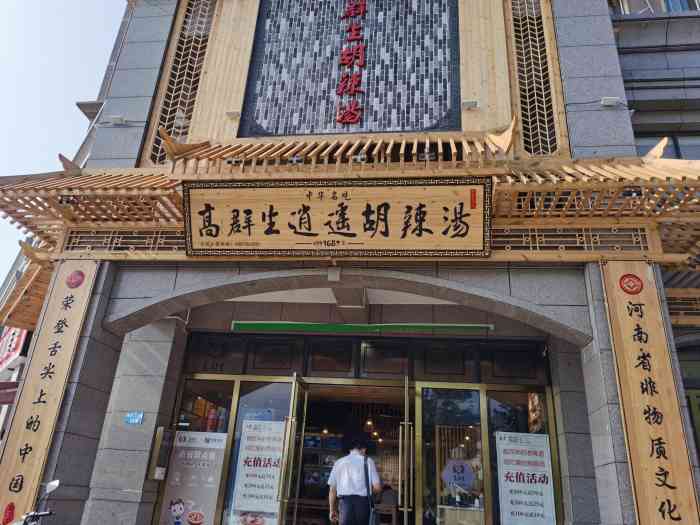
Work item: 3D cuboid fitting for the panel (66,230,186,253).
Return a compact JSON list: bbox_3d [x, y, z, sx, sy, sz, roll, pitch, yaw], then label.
[{"bbox_3d":[-2.987,-0.267,7.384,1.736,0.327,0.100,0,-23,8],"label":"panel"}]

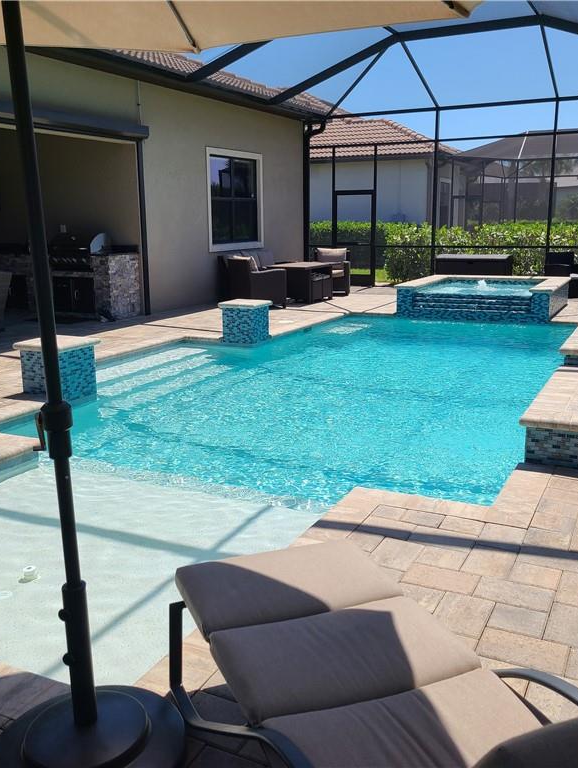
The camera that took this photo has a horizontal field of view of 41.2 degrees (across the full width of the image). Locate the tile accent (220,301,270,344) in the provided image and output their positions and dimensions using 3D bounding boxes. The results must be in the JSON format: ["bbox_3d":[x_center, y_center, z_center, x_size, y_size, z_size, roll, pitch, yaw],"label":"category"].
[{"bbox_3d":[-0.591,-0.825,10.292,0.530,0.540,0.530,5,14,25],"label":"tile accent"}]

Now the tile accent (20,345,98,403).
[{"bbox_3d":[-2.139,-0.100,7.146,0.460,0.490,0.460,5,14,25],"label":"tile accent"}]

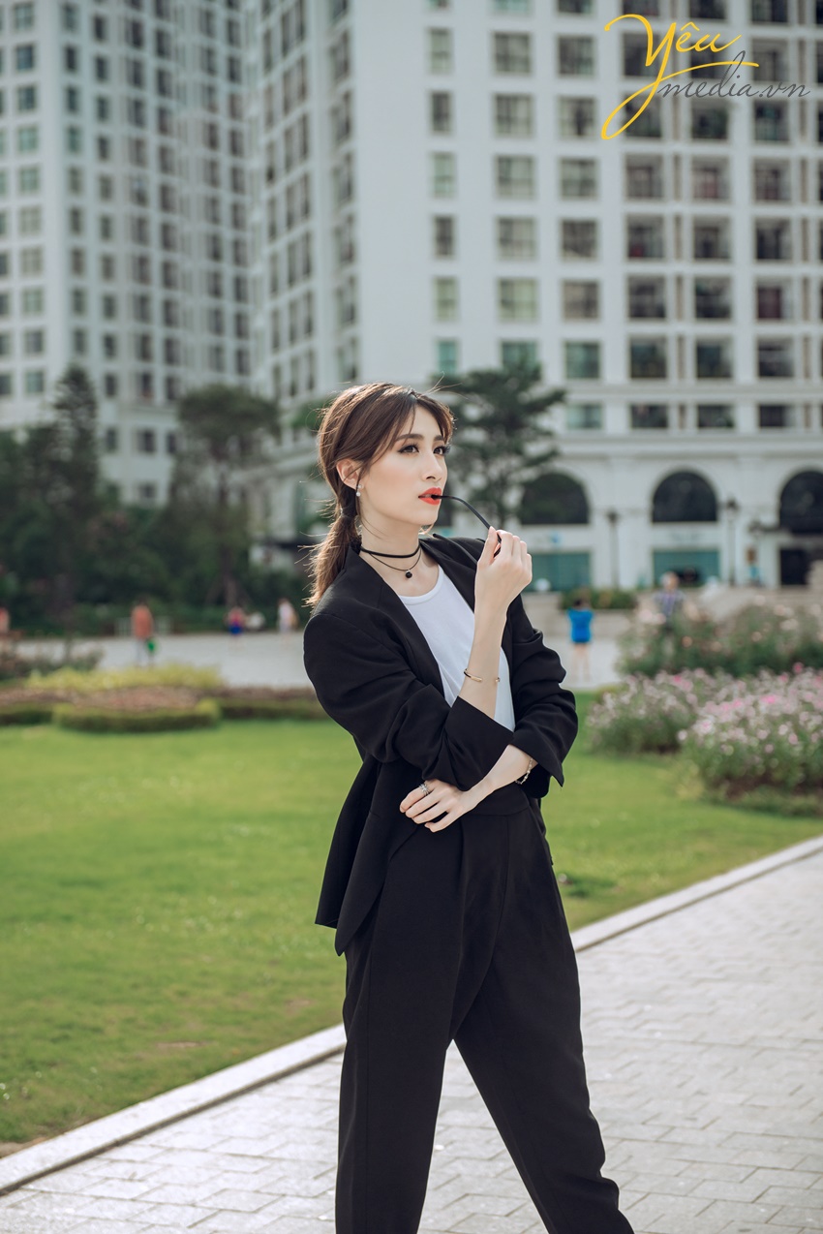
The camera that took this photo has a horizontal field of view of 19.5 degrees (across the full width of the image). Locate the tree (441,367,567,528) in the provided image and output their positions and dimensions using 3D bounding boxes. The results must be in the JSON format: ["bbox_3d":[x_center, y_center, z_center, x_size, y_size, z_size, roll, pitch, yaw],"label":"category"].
[{"bbox_3d":[3.705,-5.784,102.000,5.640,10.050,5.350,-1,0,0],"label":"tree"}]

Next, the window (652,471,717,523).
[{"bbox_3d":[13.975,-6.131,123.000,3.450,2.700,0.350,-1,0,-13],"label":"window"}]

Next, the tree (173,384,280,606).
[{"bbox_3d":[-8.502,-5.261,110.000,4.880,10.830,4.790,-1,0,0],"label":"tree"}]

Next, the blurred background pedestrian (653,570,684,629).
[{"bbox_3d":[4.233,0.128,39.500,0.520,1.730,0.360,-1,0,-27],"label":"blurred background pedestrian"}]

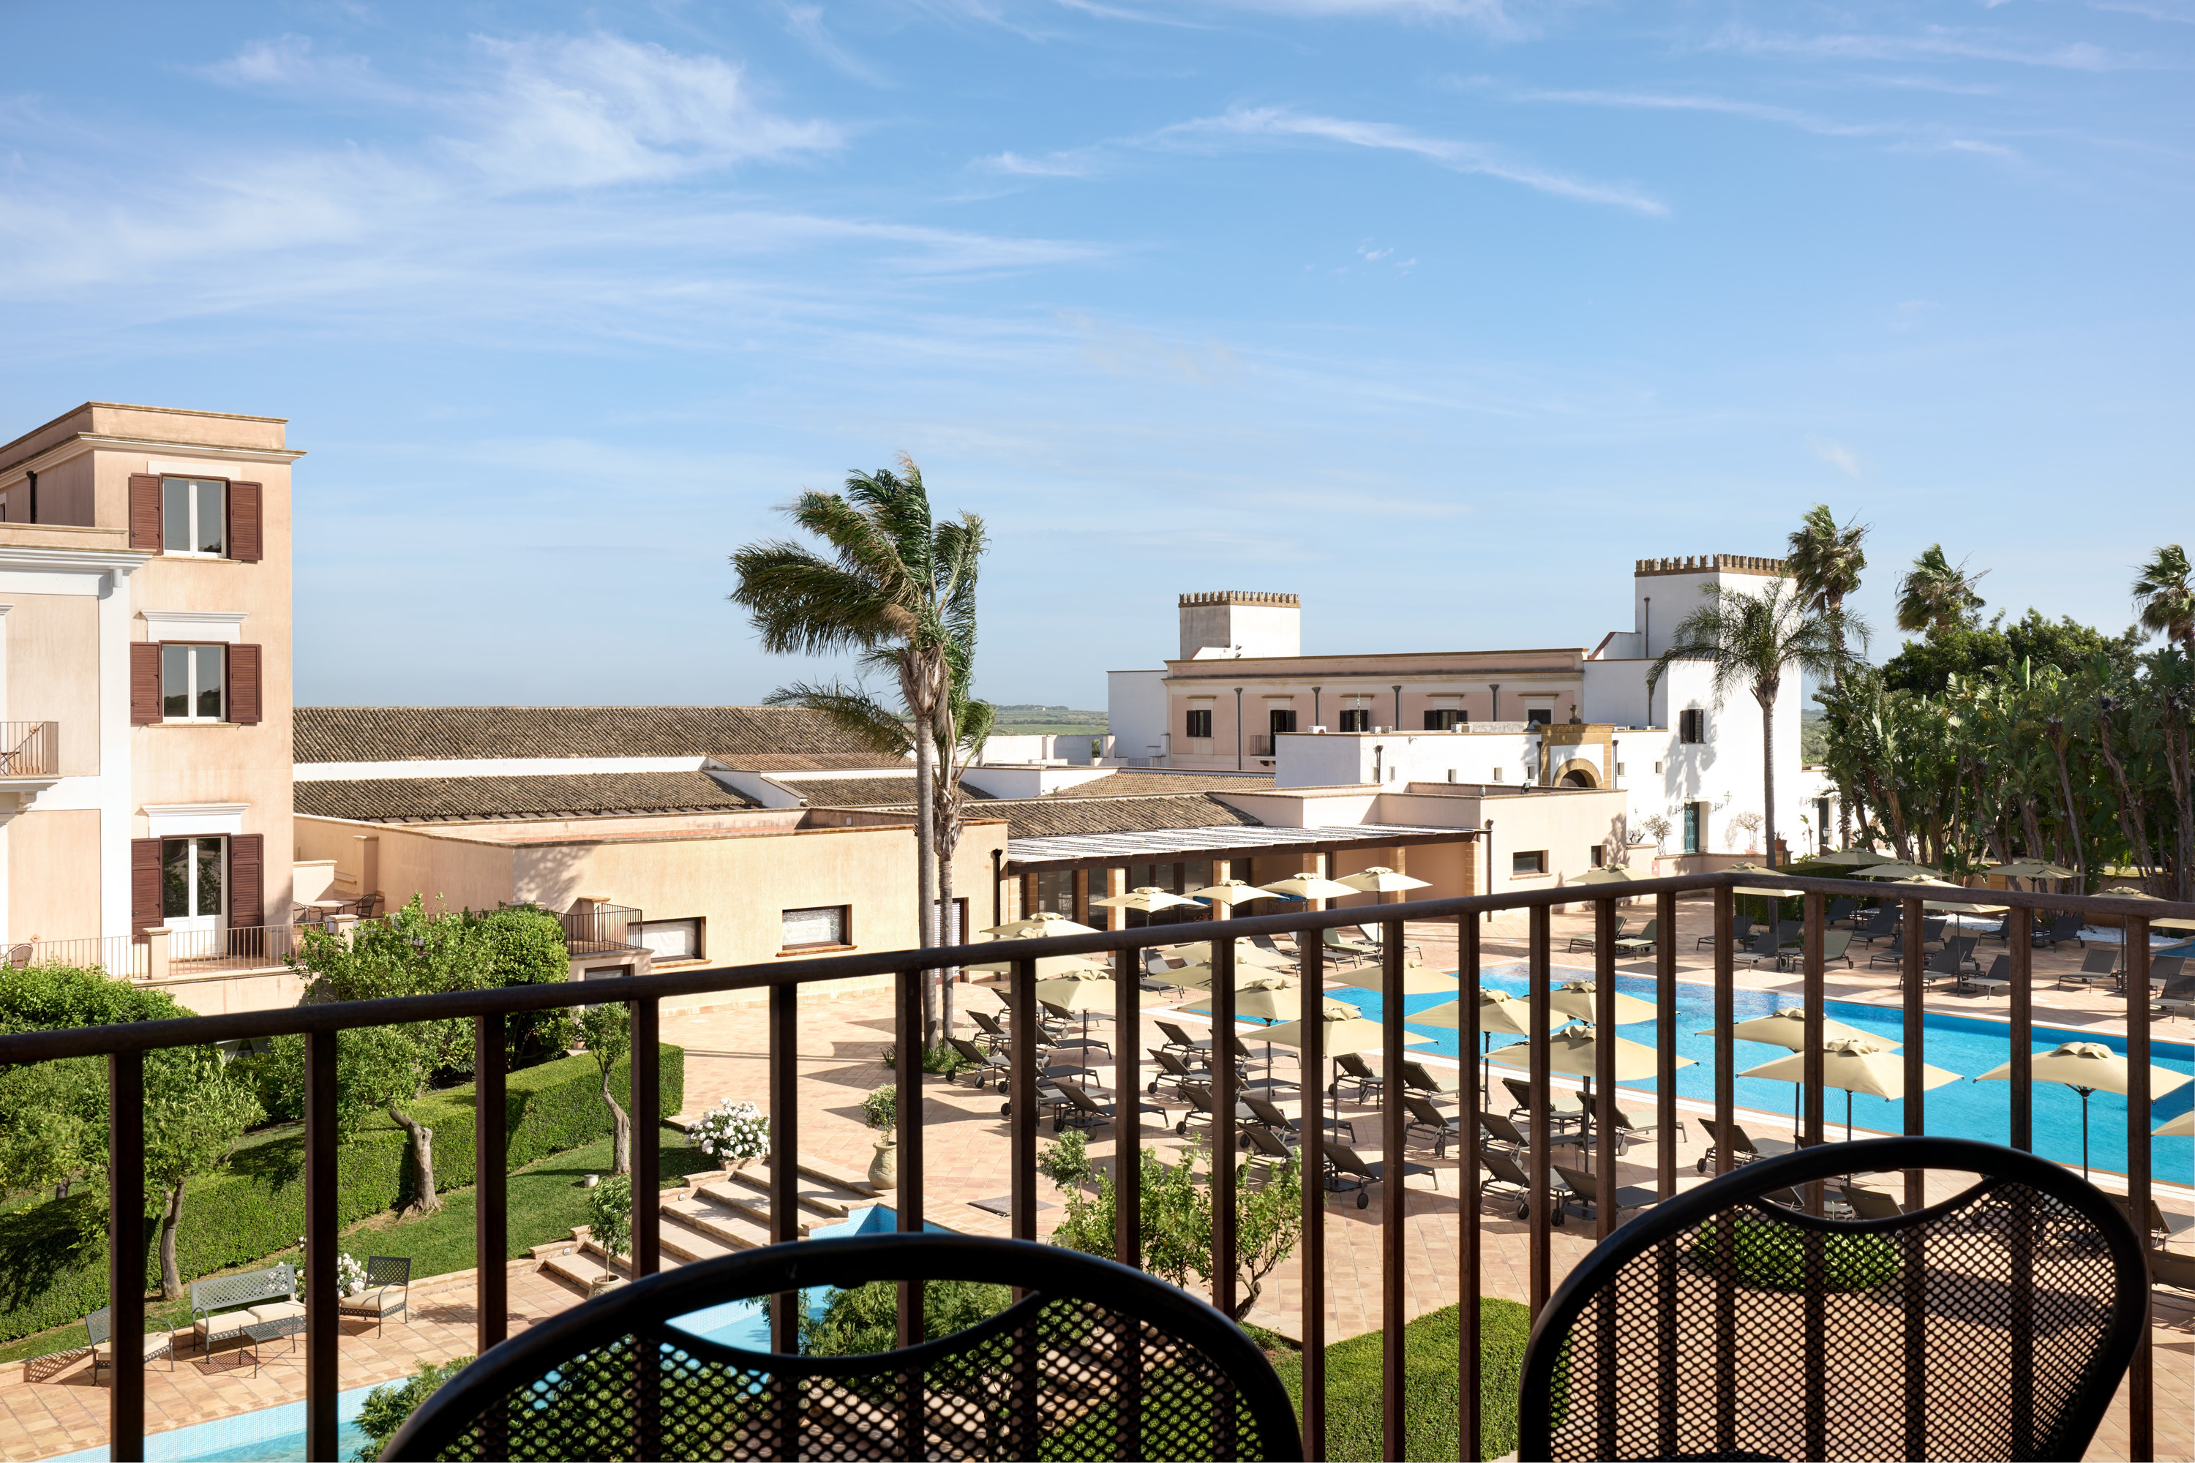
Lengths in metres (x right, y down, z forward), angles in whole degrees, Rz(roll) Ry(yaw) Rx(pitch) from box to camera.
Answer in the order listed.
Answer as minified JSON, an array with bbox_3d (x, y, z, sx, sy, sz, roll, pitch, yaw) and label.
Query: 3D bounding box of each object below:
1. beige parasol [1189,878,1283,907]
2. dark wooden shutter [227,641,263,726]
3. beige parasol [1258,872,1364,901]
[{"bbox_3d":[3.491,4.088,49.608,2.100,0.550,2.100,0,0,-41],"label":"beige parasol"},{"bbox_3d":[-17.201,-0.963,39.400,0.600,1.560,0.050,0,0,-41],"label":"dark wooden shutter"},{"bbox_3d":[5.669,4.988,51.800,2.050,2.480,2.050,-1,0,-45],"label":"beige parasol"}]

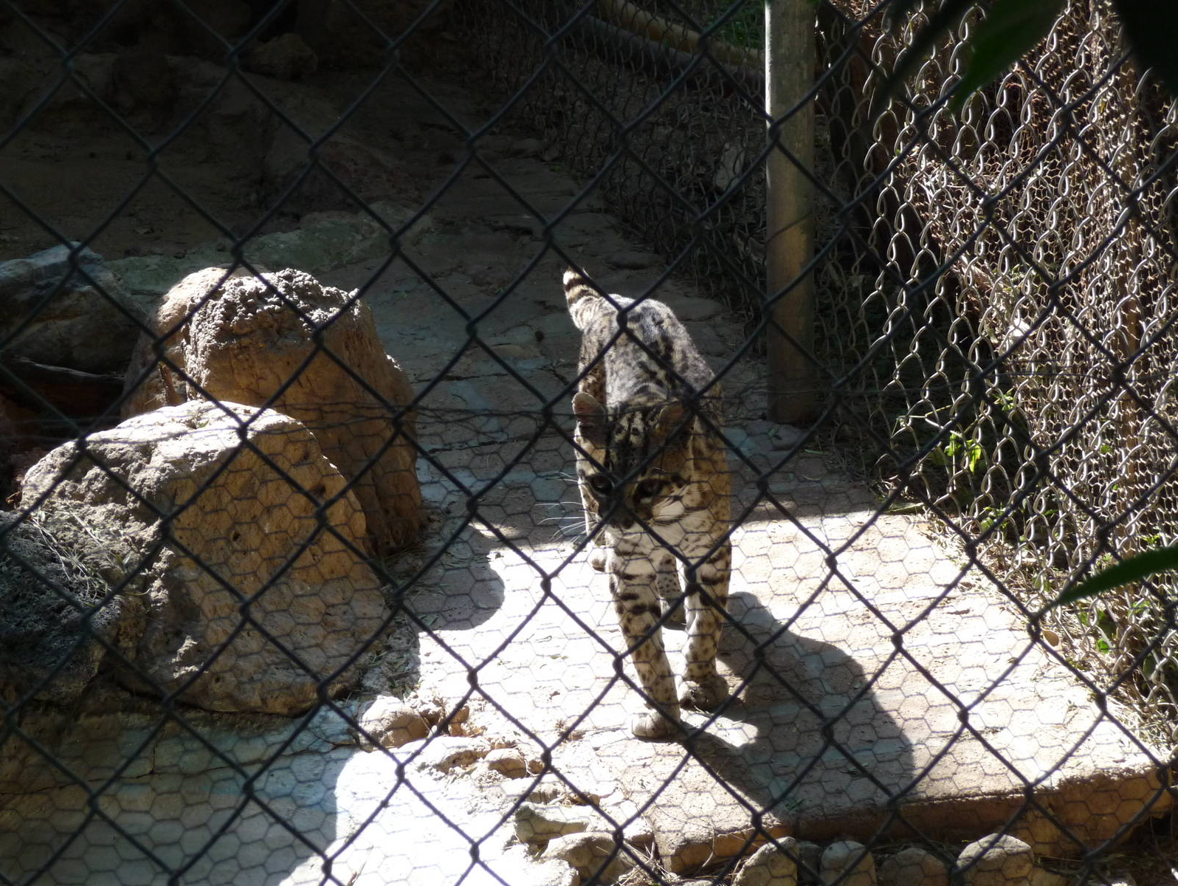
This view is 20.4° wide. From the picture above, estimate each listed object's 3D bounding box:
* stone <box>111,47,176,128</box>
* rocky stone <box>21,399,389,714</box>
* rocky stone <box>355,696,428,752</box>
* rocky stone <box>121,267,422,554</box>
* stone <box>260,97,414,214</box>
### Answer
[{"bbox_3d":[-0.804,-0.642,5.916,0.108,0.130,0.110,0,16,0],"label":"stone"},{"bbox_3d":[-0.374,0.109,3.280,0.345,0.250,0.280,0,16,0],"label":"rocky stone"},{"bbox_3d":[-0.186,0.268,3.116,0.066,0.040,0.056,0,16,0],"label":"rocky stone"},{"bbox_3d":[-0.356,-0.042,3.757,0.325,0.285,0.250,0,16,0],"label":"rocky stone"},{"bbox_3d":[-0.427,-0.492,5.521,0.228,0.165,0.200,0,16,0],"label":"stone"}]

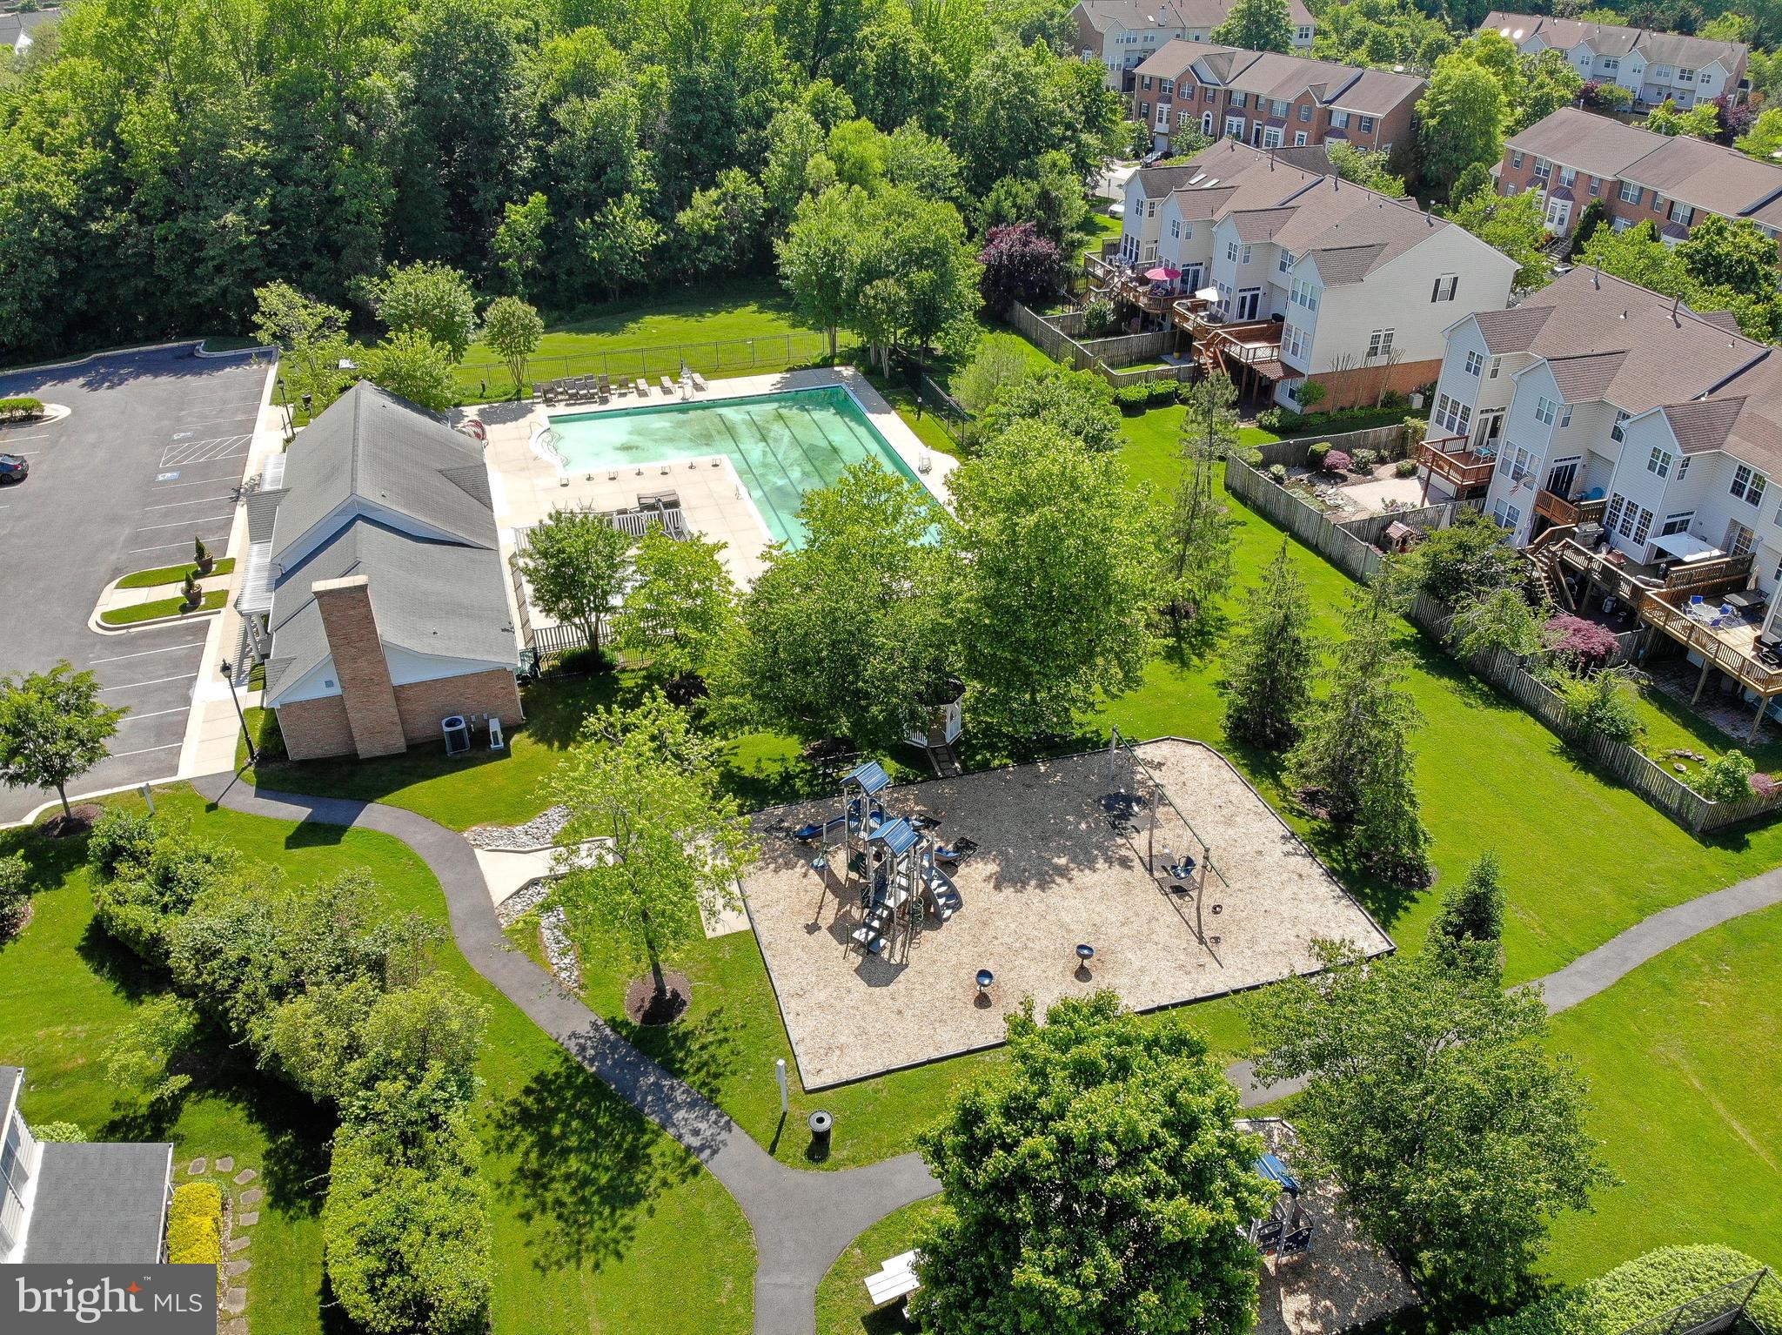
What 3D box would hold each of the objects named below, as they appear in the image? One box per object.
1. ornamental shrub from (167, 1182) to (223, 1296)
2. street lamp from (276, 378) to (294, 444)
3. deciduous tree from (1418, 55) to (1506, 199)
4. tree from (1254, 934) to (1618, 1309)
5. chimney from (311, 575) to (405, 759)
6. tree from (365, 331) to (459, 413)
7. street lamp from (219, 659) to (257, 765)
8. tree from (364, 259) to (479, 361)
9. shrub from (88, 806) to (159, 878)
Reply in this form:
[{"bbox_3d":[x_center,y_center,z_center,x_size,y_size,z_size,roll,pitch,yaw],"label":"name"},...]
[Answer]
[{"bbox_3d":[-15.681,12.849,27.874,0.930,0.900,2.300,-13,31,-20],"label":"ornamental shrub"},{"bbox_3d":[-36.670,-15.567,74.865,0.450,3.950,0.450,-11,31,-17],"label":"street lamp"},{"bbox_3d":[63.152,-59.715,136.955,8.587,14.409,8.587,0,32,0],"label":"deciduous tree"},{"bbox_3d":[12.374,10.790,29.056,7.717,8.282,7.717,0,32,0],"label":"tree"},{"bbox_3d":[-19.976,0.112,46.677,1.850,7.500,0.750,-10,33,-15],"label":"chimney"},{"bbox_3d":[-30.187,-18.353,77.955,5.580,5.580,5.580,-1,29,0],"label":"tree"},{"bbox_3d":[-24.752,1.724,46.788,0.450,4.604,0.450,0,32,0],"label":"street lamp"},{"bbox_3d":[-32.913,-24.988,87.278,7.558,7.093,7.558,0,32,0],"label":"tree"},{"bbox_3d":[-24.669,5.622,39.600,2.100,2.100,2.100,-11,31,-17],"label":"shrub"}]

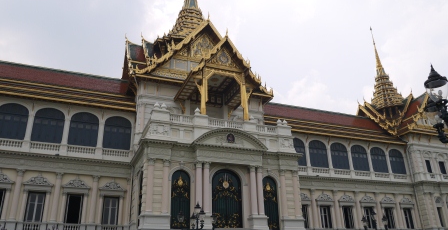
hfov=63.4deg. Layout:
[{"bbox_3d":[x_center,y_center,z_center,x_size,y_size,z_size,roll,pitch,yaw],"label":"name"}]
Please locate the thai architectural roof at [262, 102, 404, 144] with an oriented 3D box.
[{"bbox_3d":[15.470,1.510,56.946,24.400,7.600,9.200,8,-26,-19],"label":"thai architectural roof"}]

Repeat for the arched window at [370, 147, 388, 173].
[{"bbox_3d":[23.925,6.948,55.580,2.900,3.900,0.350,8,-25,-20],"label":"arched window"}]

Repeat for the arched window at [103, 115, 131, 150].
[{"bbox_3d":[-11.996,1.976,41.174,2.960,3.960,0.300,8,-26,-19],"label":"arched window"}]

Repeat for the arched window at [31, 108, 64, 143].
[{"bbox_3d":[-18.680,1.049,38.830,3.040,3.960,0.300,8,-26,-19],"label":"arched window"}]

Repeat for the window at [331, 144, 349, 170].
[{"bbox_3d":[16.592,5.813,51.655,2.900,3.900,0.400,8,-25,-20],"label":"window"}]

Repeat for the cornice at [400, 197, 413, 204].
[{"bbox_3d":[27.434,12.856,54.239,2.750,1.150,0.450,8,-25,-20],"label":"cornice"}]

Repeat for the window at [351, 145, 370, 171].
[{"bbox_3d":[20.450,6.507,54.214,2.900,3.900,0.350,8,-25,-20],"label":"window"}]

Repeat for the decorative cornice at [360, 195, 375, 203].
[{"bbox_3d":[19.978,11.665,50.115,2.750,1.050,0.450,8,-25,-20],"label":"decorative cornice"}]

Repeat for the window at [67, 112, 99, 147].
[{"bbox_3d":[-15.315,1.592,39.816,2.900,3.900,0.400,8,-25,-20],"label":"window"}]

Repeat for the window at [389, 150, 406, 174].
[{"bbox_3d":[27.353,7.400,56.938,2.900,3.900,0.350,8,-25,-20],"label":"window"}]

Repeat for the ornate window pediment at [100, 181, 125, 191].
[{"bbox_3d":[-11.702,7.452,38.287,2.640,1.000,0.400,8,-26,-19],"label":"ornate window pediment"}]

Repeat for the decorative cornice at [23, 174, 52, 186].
[{"bbox_3d":[-18.834,6.603,36.755,2.900,1.200,0.450,8,-25,-20],"label":"decorative cornice"}]

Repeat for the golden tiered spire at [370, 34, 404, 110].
[{"bbox_3d":[31.337,-9.818,73.362,4.600,18.800,4.600,8,-25,-20],"label":"golden tiered spire"}]

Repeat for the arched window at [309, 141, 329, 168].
[{"bbox_3d":[13.059,5.341,50.154,3.020,3.960,0.300,8,-26,-19],"label":"arched window"}]

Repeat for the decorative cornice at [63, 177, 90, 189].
[{"bbox_3d":[-15.048,6.933,37.130,2.720,1.080,0.400,8,-26,-19],"label":"decorative cornice"}]

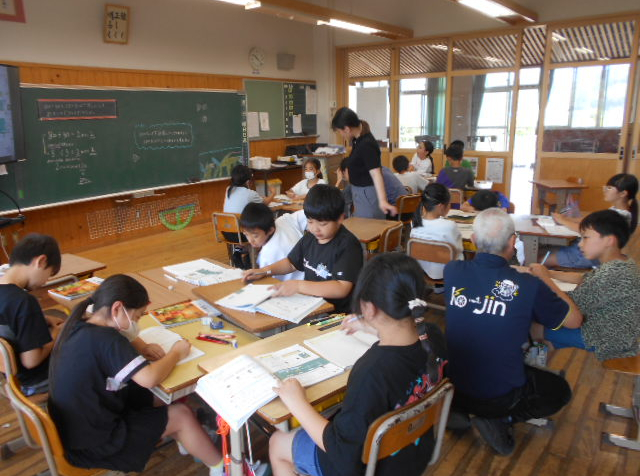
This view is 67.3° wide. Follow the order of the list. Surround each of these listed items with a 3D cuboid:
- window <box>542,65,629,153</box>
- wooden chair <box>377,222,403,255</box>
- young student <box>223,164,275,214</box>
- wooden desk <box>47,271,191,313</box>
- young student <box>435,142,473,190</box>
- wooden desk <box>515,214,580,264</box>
[{"bbox_3d":[3.406,-1.674,6.285,1.000,1.120,0.060,10,18,38],"label":"window"},{"bbox_3d":[0.408,0.214,3.756,0.440,0.680,0.370,7,16,30],"label":"wooden chair"},{"bbox_3d":[-0.545,-0.094,4.232,0.428,1.081,0.673,12,19,41],"label":"young student"},{"bbox_3d":[-0.941,0.607,2.367,0.622,0.673,0.428,13,20,43],"label":"wooden desk"},{"bbox_3d":[1.416,-0.401,4.955,0.420,1.165,0.620,5,16,23],"label":"young student"},{"bbox_3d":[1.667,0.238,3.532,0.418,0.673,0.622,5,16,25],"label":"wooden desk"}]

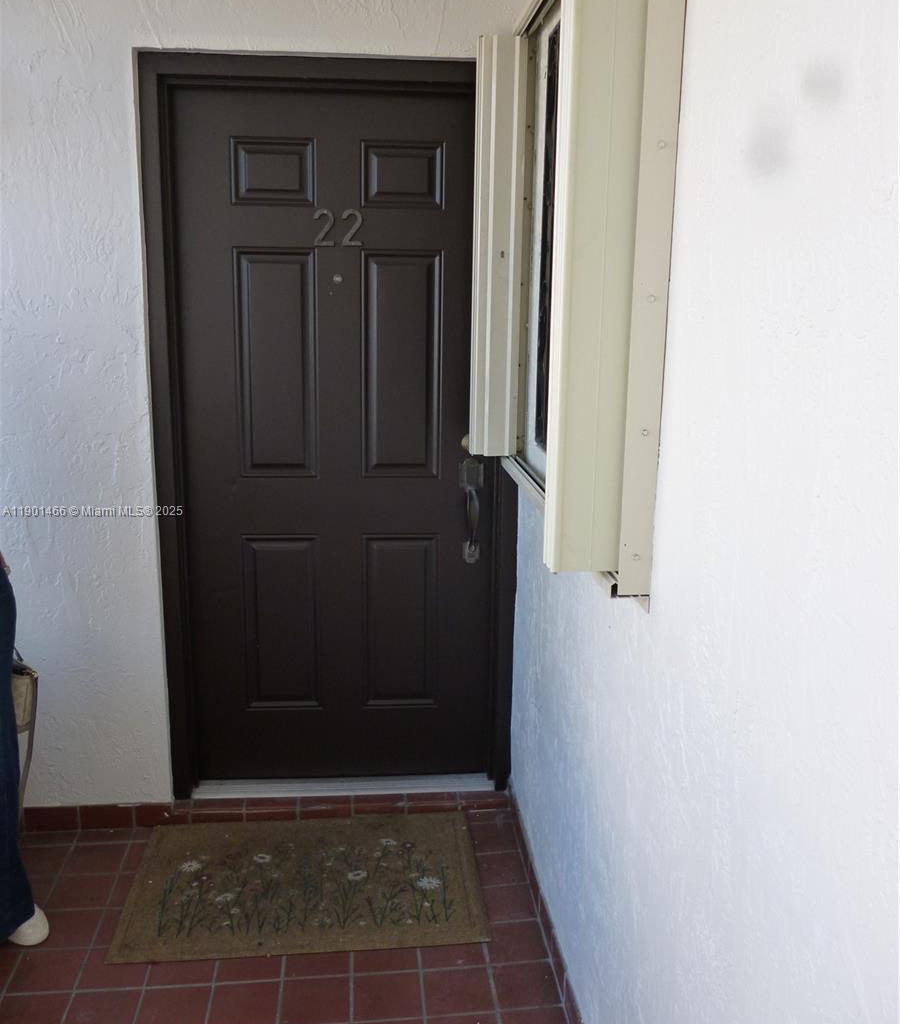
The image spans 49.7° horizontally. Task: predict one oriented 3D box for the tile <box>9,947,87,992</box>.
[{"bbox_3d":[-0.935,1.074,2.261,0.150,0.013,0.150,-1,12,-6],"label":"tile"}]

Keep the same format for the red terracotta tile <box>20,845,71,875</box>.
[{"bbox_3d":[-1.143,0.977,2.695,0.149,0.012,0.149,-1,12,-6],"label":"red terracotta tile"}]

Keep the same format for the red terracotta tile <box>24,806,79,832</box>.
[{"bbox_3d":[-1.161,0.892,2.831,0.150,0.078,0.013,-1,13,-6],"label":"red terracotta tile"}]

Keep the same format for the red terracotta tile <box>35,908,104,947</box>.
[{"bbox_3d":[-0.954,1.042,2.413,0.148,0.013,0.145,-1,13,-6],"label":"red terracotta tile"}]

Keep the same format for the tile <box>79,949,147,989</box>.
[{"bbox_3d":[-0.780,1.071,2.276,0.149,0.012,0.149,-1,12,-6],"label":"tile"}]

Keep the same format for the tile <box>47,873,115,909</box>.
[{"bbox_3d":[-0.974,1.010,2.566,0.150,0.013,0.150,-1,12,-6],"label":"tile"}]

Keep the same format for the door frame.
[{"bbox_3d":[-0.310,-0.155,2.781,1.020,2.110,0.140,-1,12,-6],"label":"door frame"}]

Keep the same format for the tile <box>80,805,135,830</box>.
[{"bbox_3d":[-1.008,0.899,2.855,0.150,0.075,0.012,-1,12,-6],"label":"tile"}]

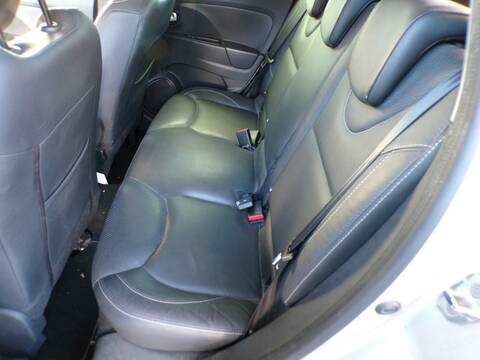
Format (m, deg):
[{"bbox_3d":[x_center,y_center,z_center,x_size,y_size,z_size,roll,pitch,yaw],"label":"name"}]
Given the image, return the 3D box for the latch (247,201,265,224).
[{"bbox_3d":[0.057,0.112,1.150,0.050,0.030,0.080,-2,24,6],"label":"latch"}]

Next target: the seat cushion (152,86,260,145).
[{"bbox_3d":[-0.144,-0.285,1.648,0.470,0.150,0.460,9,39,-5],"label":"seat cushion"}]

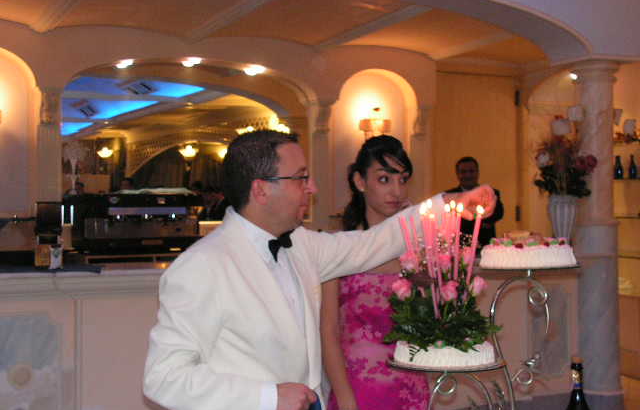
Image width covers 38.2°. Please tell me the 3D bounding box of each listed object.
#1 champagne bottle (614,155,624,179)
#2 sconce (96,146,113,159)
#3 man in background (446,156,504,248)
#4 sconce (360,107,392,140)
[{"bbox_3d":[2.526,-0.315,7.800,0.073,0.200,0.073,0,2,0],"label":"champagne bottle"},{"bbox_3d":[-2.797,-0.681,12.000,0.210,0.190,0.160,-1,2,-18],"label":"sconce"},{"bbox_3d":[1.190,0.498,7.227,0.530,1.760,0.320,0,2,9],"label":"man in background"},{"bbox_3d":[0.468,-0.679,7.800,0.250,0.280,0.150,-1,2,-25],"label":"sconce"}]

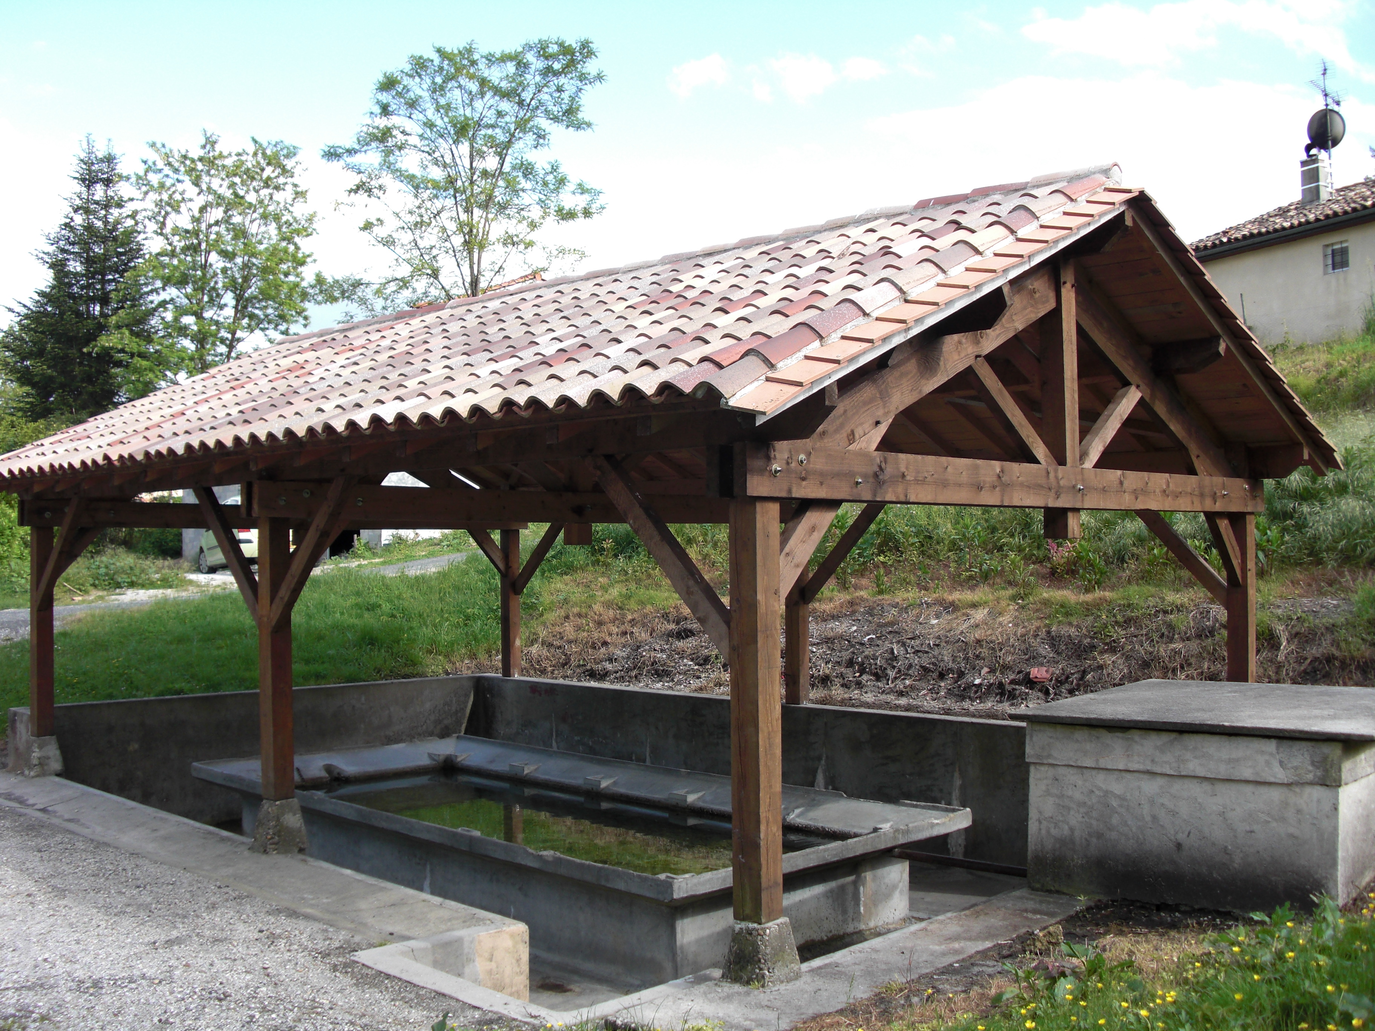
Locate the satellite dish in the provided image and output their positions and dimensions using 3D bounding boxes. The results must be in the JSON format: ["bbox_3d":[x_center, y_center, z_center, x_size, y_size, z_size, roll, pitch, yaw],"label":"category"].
[{"bbox_3d":[12.573,-7.555,28.197,0.800,0.880,0.380,-1,-1,14],"label":"satellite dish"}]

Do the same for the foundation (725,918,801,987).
[{"bbox_3d":[0.317,1.891,6.270,0.238,0.245,0.231,1,-2,-45],"label":"foundation"}]

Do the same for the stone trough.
[{"bbox_3d":[-1.177,2.453,11.321,2.866,0.645,6.191,1,-2,-44],"label":"stone trough"}]

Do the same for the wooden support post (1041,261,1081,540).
[{"bbox_3d":[1.977,-0.624,7.566,0.128,1.485,0.138,1,-2,-44],"label":"wooden support post"}]

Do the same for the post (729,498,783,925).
[{"bbox_3d":[0.309,0.824,6.296,0.149,1.889,0.149,1,-2,-45],"label":"post"}]

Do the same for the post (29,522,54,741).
[{"bbox_3d":[-5.316,0.933,11.788,0.138,1.786,0.138,1,-2,-44],"label":"post"}]

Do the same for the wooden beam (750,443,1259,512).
[{"bbox_3d":[1.901,-0.153,7.385,4.660,0.217,0.072,1,-2,-44],"label":"wooden beam"}]

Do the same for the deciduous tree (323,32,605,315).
[{"bbox_3d":[-5.325,-5.427,34.000,6.500,11.900,6.500,0,-1,0],"label":"deciduous tree"}]

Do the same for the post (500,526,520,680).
[{"bbox_3d":[-1.917,0.934,15.537,0.149,1.637,0.149,1,-2,-45],"label":"post"}]

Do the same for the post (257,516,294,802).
[{"bbox_3d":[-2.669,0.901,9.274,0.149,1.858,0.149,1,-2,-45],"label":"post"}]

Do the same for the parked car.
[{"bbox_3d":[-8.950,0.400,29.600,1.700,1.570,3.950,0,-1,-31],"label":"parked car"}]

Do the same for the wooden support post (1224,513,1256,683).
[{"bbox_3d":[3.815,0.754,9.804,0.149,1.637,0.149,1,-2,-45],"label":"wooden support post"}]

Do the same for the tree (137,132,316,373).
[{"bbox_3d":[-13.582,-5.222,42.000,5.900,11.400,5.900,0,-1,-19],"label":"tree"}]

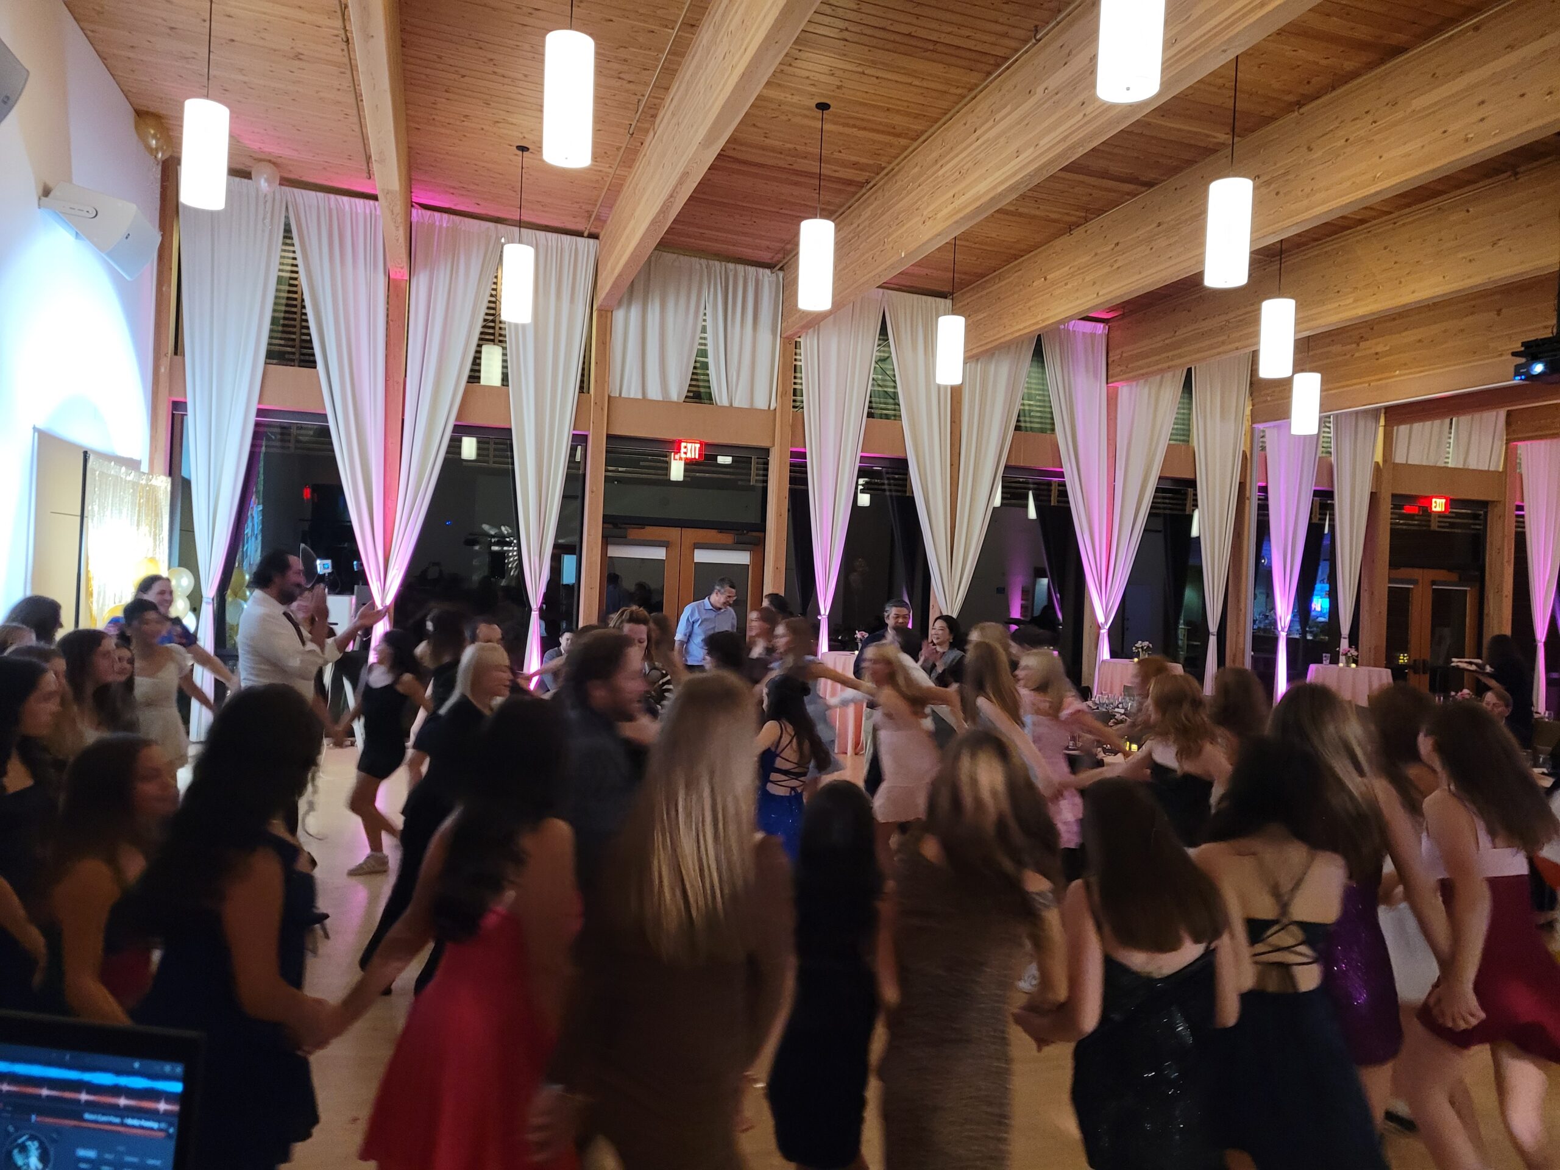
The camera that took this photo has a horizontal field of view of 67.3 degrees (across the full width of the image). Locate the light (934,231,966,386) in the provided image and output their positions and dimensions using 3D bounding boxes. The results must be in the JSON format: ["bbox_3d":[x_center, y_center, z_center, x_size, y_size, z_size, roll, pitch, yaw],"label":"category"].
[{"bbox_3d":[1.697,-2.730,11.525,0.265,1.530,0.265,2,0,-16],"label":"light"}]

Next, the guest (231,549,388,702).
[{"bbox_3d":[-2.193,0.761,5.402,0.640,1.834,0.500,2,0,-10],"label":"guest"}]

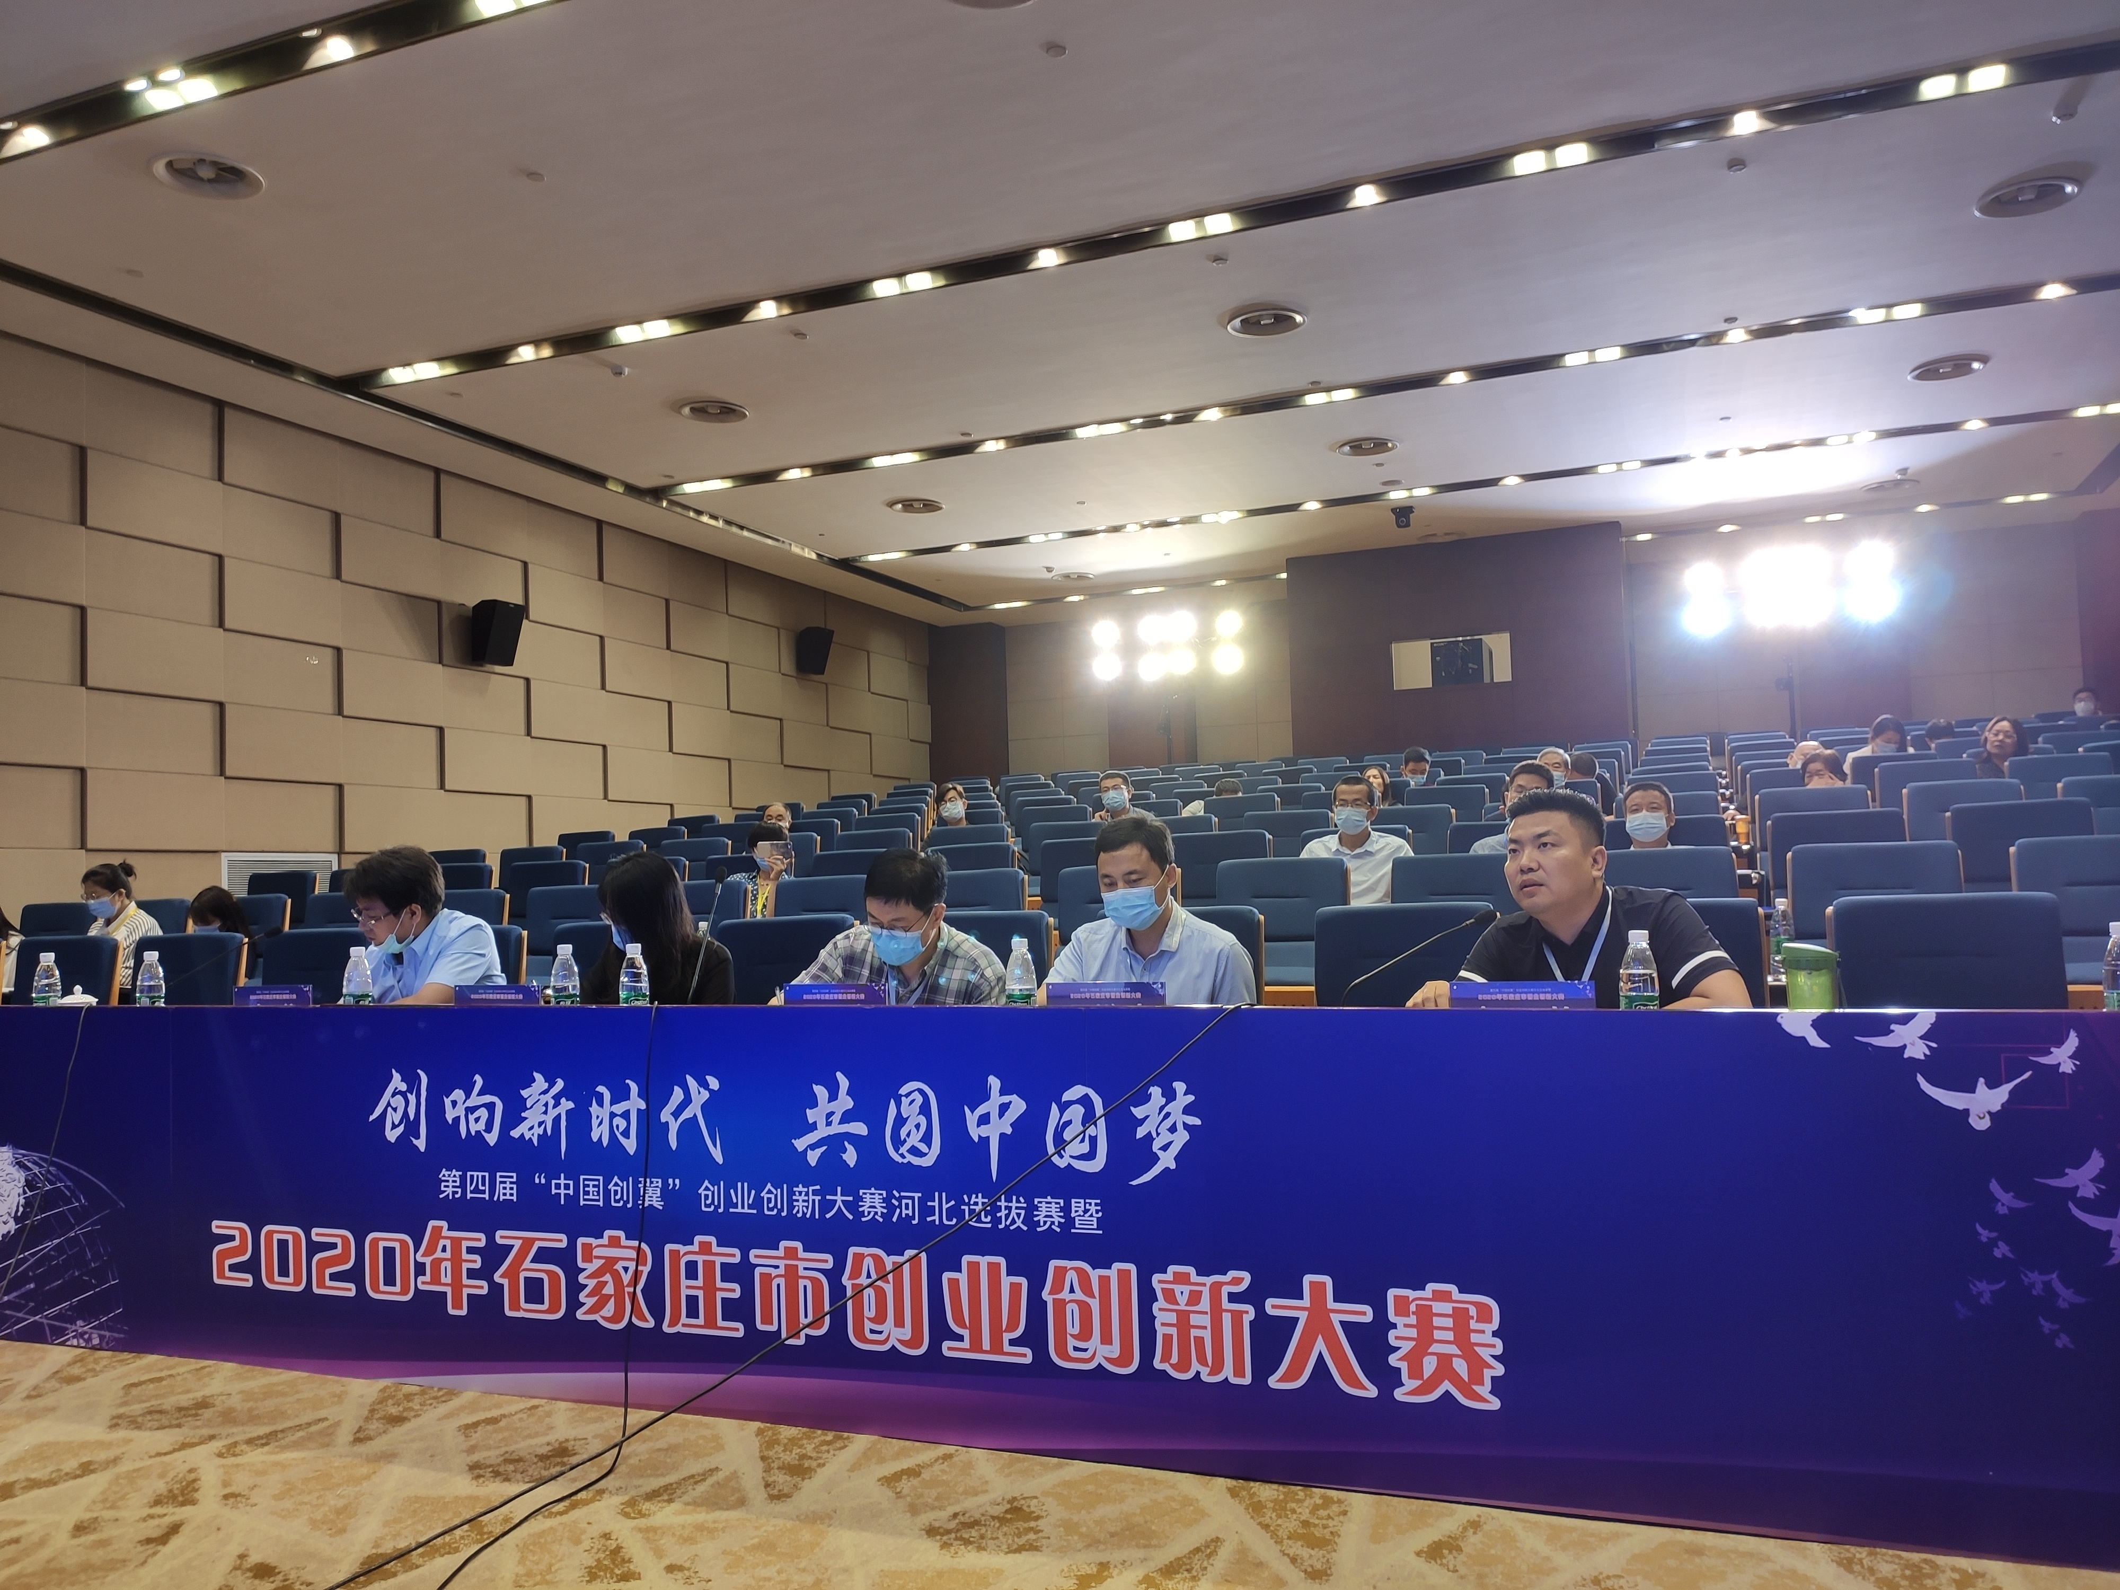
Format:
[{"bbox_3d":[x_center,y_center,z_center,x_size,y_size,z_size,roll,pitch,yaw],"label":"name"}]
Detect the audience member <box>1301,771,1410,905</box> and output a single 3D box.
[{"bbox_3d":[1.069,0.526,5.853,0.500,1.218,0.750,-3,-4,22],"label":"audience member"}]

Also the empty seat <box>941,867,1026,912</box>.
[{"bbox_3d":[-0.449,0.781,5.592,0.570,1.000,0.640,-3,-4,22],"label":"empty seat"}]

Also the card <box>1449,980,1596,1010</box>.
[{"bbox_3d":[0.834,0.397,2.862,0.252,0.120,0.080,-3,-4,22],"label":"card"}]

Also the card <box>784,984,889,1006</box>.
[{"bbox_3d":[-0.460,0.456,3.328,0.241,0.121,0.060,-3,-4,22],"label":"card"}]

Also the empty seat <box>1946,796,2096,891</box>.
[{"bbox_3d":[3.277,0.512,5.320,0.560,1.000,0.620,-3,-3,21],"label":"empty seat"}]

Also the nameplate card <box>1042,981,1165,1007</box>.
[{"bbox_3d":[0.101,0.433,3.153,0.246,0.125,0.060,-3,-3,21],"label":"nameplate card"}]

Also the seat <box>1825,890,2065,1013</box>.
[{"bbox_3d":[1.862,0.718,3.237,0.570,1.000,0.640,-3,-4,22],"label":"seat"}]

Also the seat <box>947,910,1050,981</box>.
[{"bbox_3d":[-0.284,0.800,3.993,0.540,1.000,0.600,-3,-4,22],"label":"seat"}]

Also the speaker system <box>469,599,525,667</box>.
[{"bbox_3d":[-4.089,-1.156,11.552,0.260,0.450,0.330,-3,-4,22],"label":"speaker system"}]

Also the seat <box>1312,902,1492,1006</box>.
[{"bbox_3d":[0.774,0.761,3.676,0.570,1.000,0.640,-3,-4,22],"label":"seat"}]

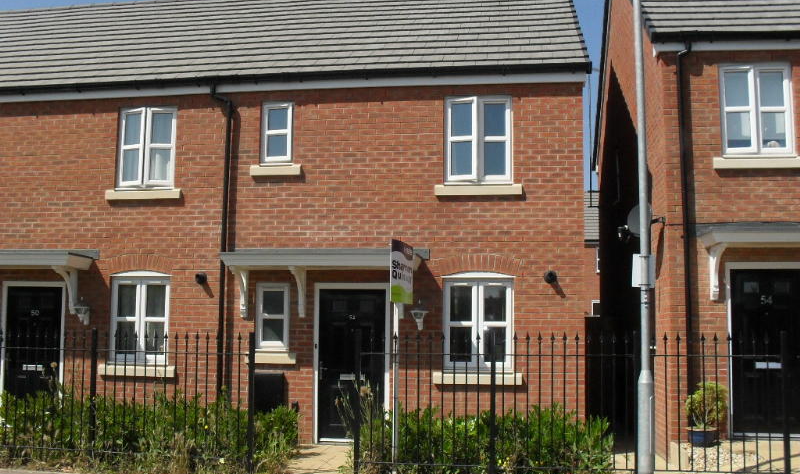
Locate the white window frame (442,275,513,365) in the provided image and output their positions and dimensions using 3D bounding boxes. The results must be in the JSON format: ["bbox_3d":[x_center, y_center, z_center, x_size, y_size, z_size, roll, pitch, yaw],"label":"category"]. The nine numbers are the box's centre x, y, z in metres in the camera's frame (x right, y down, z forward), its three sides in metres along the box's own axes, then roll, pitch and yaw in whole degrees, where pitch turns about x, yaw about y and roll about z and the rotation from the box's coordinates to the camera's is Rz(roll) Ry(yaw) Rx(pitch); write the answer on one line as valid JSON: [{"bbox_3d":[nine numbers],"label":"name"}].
[{"bbox_3d":[1.008,1.084,10.376,0.904,1.270,0.090,0,-5,9],"label":"white window frame"}]

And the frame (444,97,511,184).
[{"bbox_3d":[1.028,-1.260,10.568,0.890,1.173,0.100,0,-5,9],"label":"frame"}]

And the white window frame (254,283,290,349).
[{"bbox_3d":[-1.693,1.067,10.810,0.476,0.891,0.090,0,-5,9],"label":"white window frame"}]

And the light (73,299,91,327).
[{"bbox_3d":[-4.347,1.020,11.045,0.235,0.390,0.250,0,-5,9],"label":"light"}]

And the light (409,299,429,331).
[{"bbox_3d":[0.247,0.991,10.313,0.242,0.412,0.250,0,-5,9],"label":"light"}]

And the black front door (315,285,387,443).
[{"bbox_3d":[-0.634,1.673,10.598,0.904,1.966,0.070,0,-5,9],"label":"black front door"}]

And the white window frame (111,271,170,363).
[{"bbox_3d":[-3.568,1.109,11.106,0.859,1.270,0.090,0,-5,9],"label":"white window frame"}]

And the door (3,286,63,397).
[{"bbox_3d":[-5.147,1.683,11.318,0.849,1.978,0.070,0,-5,9],"label":"door"}]

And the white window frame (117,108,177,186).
[{"bbox_3d":[-3.541,-1.249,11.297,0.869,1.154,0.100,0,-5,9],"label":"white window frame"}]

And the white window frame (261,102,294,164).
[{"bbox_3d":[-1.674,-1.405,11.023,0.443,0.872,0.090,0,-5,9],"label":"white window frame"}]

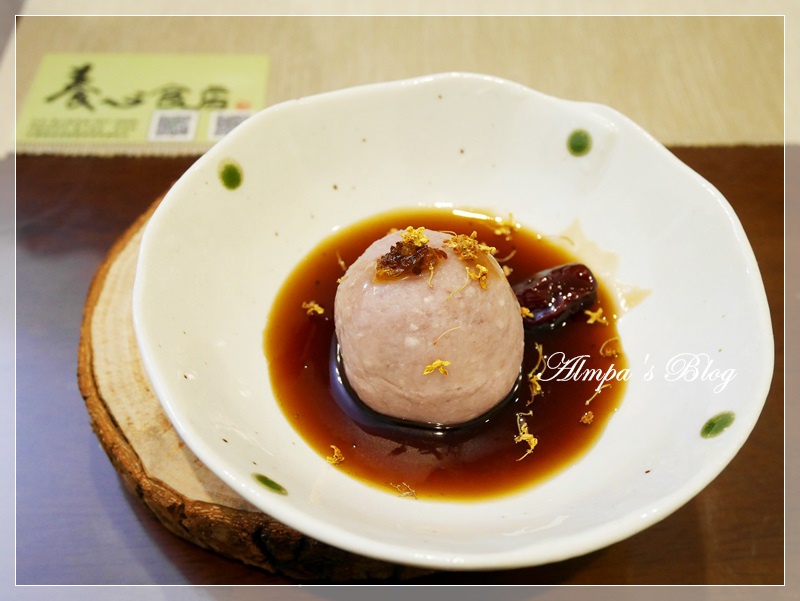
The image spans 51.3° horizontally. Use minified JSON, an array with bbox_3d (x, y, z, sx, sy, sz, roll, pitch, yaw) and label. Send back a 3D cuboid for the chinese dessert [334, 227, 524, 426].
[{"bbox_3d":[0.007,0.004,0.190,0.043,0.039,0.043,0,51,0],"label":"chinese dessert"}]

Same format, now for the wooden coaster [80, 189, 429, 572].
[{"bbox_3d":[-0.016,0.008,0.235,0.139,0.021,0.139,0,51,0],"label":"wooden coaster"}]

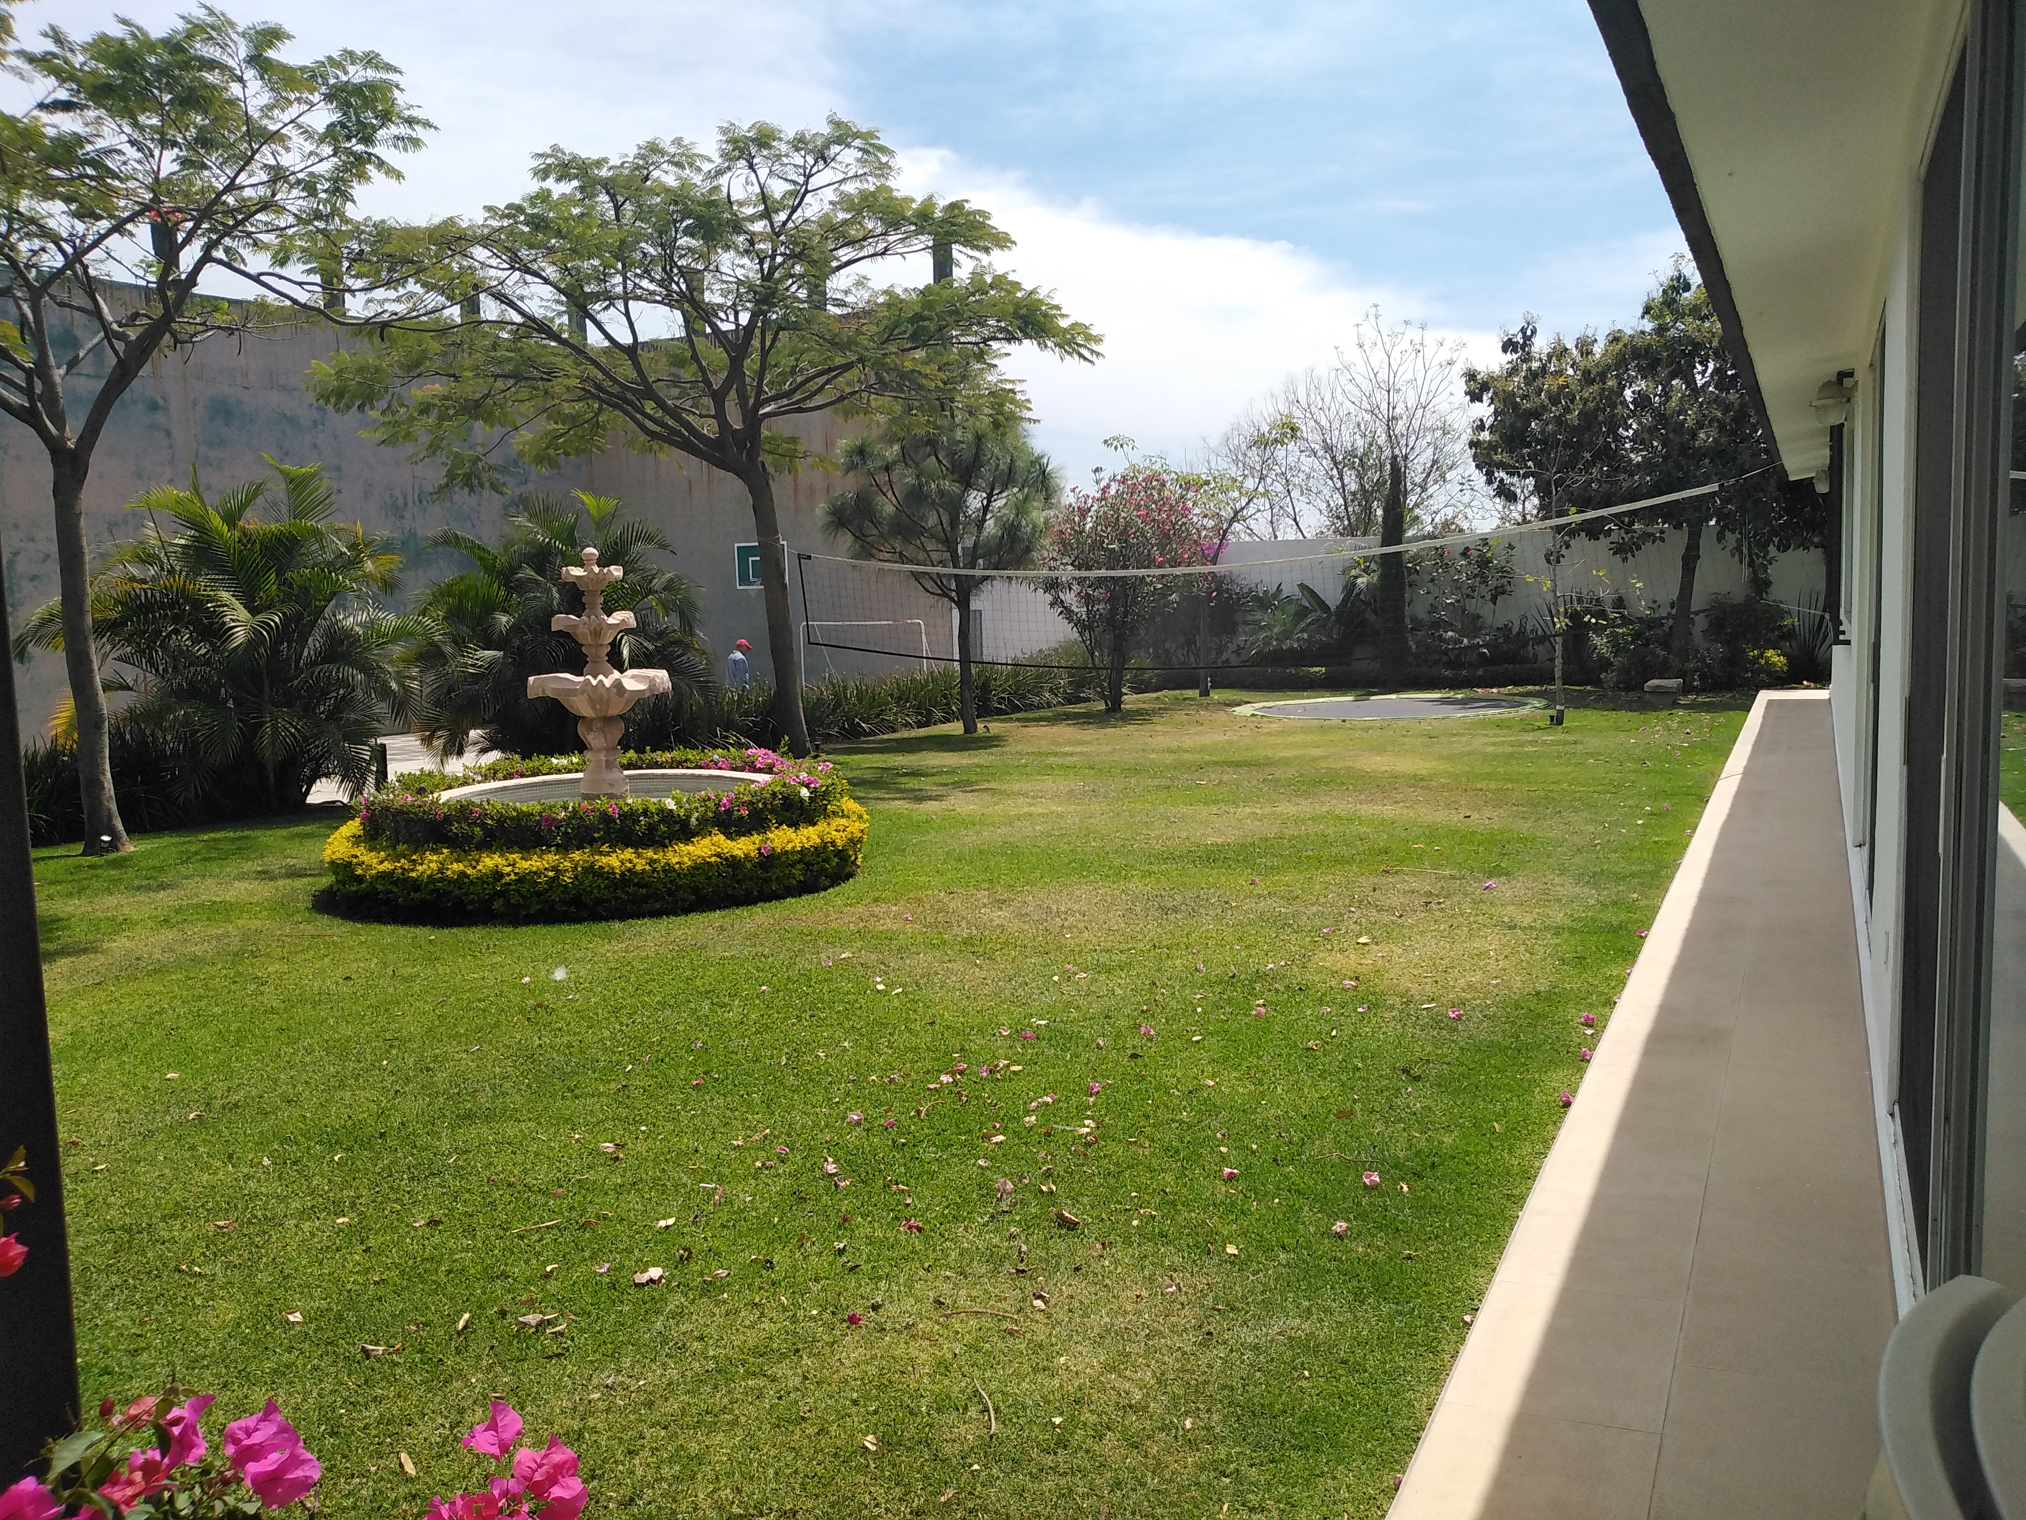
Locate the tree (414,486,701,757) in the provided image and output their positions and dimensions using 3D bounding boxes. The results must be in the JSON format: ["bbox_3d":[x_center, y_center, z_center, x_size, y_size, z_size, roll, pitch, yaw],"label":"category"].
[{"bbox_3d":[-5.021,-1.383,16.439,3.200,3.030,3.000,-4,6,-17],"label":"tree"}]

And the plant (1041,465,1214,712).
[{"bbox_3d":[1.539,-2.447,21.712,2.450,3.530,2.400,-2,6,4],"label":"plant"}]

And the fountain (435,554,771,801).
[{"bbox_3d":[-2.839,-0.413,10.280,2.330,2.050,2.330,-4,6,-15],"label":"fountain"}]

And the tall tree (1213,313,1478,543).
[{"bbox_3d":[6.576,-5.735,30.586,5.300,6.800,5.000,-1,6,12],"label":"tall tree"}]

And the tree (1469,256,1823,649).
[{"bbox_3d":[9.329,-4.162,22.066,5.000,6.270,4.800,0,7,23],"label":"tree"}]

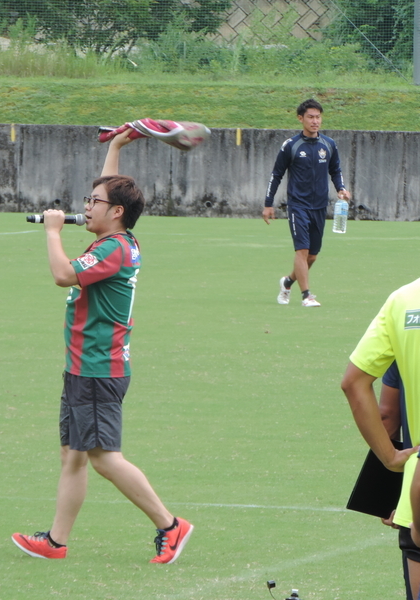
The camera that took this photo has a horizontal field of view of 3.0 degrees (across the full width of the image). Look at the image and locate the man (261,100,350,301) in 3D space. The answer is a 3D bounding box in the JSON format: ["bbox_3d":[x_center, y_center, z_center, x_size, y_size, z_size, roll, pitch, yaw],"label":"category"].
[{"bbox_3d":[0.786,-0.794,65.900,0.660,1.700,0.600,0,2,-21],"label":"man"}]

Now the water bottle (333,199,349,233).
[{"bbox_3d":[1.064,-0.692,65.800,0.105,0.305,0.100,5,2,-11],"label":"water bottle"}]

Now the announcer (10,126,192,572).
[{"bbox_3d":[-0.453,0.190,33.800,0.740,1.820,0.560,1,2,10],"label":"announcer"}]

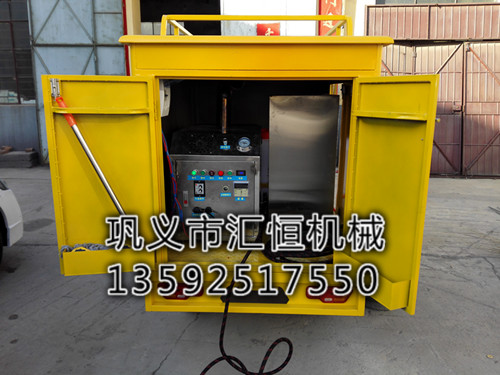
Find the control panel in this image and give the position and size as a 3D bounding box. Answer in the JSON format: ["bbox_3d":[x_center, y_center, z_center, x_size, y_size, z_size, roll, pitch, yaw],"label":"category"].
[{"bbox_3d":[-0.189,0.041,2.268,0.477,0.460,0.120,1,12,3],"label":"control panel"}]

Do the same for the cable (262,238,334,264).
[{"bbox_3d":[0.250,0.307,2.063,0.380,0.075,0.290,0,12,0],"label":"cable"}]

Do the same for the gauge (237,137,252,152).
[{"bbox_3d":[-0.028,-0.220,2.060,0.077,0.077,0.042,1,-27,0],"label":"gauge"}]

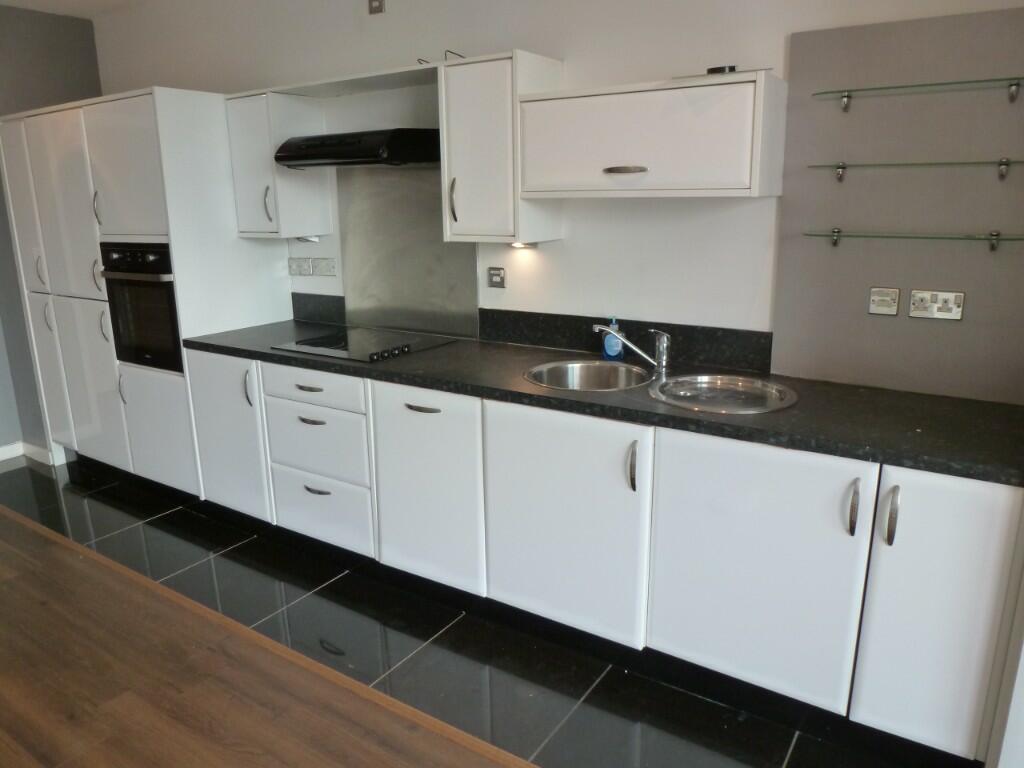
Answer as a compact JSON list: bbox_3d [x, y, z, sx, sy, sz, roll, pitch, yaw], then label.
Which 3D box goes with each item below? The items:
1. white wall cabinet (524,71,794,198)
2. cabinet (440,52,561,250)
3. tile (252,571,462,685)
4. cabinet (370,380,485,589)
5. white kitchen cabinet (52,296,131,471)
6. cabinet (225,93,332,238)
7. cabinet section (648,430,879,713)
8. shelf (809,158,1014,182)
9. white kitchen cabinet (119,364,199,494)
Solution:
[{"bbox_3d":[0.446,-0.786,2.341,0.806,0.335,0.295,8,16,32],"label":"white wall cabinet"},{"bbox_3d":[-0.035,-0.870,2.682,0.350,0.640,0.311,8,17,32],"label":"cabinet"},{"bbox_3d":[-0.574,0.888,2.634,0.610,0.010,0.503,8,17,32],"label":"tile"},{"bbox_3d":[-0.147,0.313,2.798,0.499,0.730,0.580,8,17,32],"label":"cabinet"},{"bbox_3d":[-2.112,-0.069,4.015,0.606,0.921,0.580,8,17,32],"label":"white kitchen cabinet"},{"bbox_3d":[-1.077,-0.997,3.295,0.306,0.608,0.298,8,16,32],"label":"cabinet"},{"bbox_3d":[0.833,0.467,2.271,0.590,0.750,0.580,8,17,31],"label":"cabinet section"},{"bbox_3d":[1.147,-0.611,2.015,0.565,0.042,0.125,8,16,32],"label":"shelf"},{"bbox_3d":[-1.557,0.153,3.663,0.565,0.575,0.575,8,16,32],"label":"white kitchen cabinet"}]

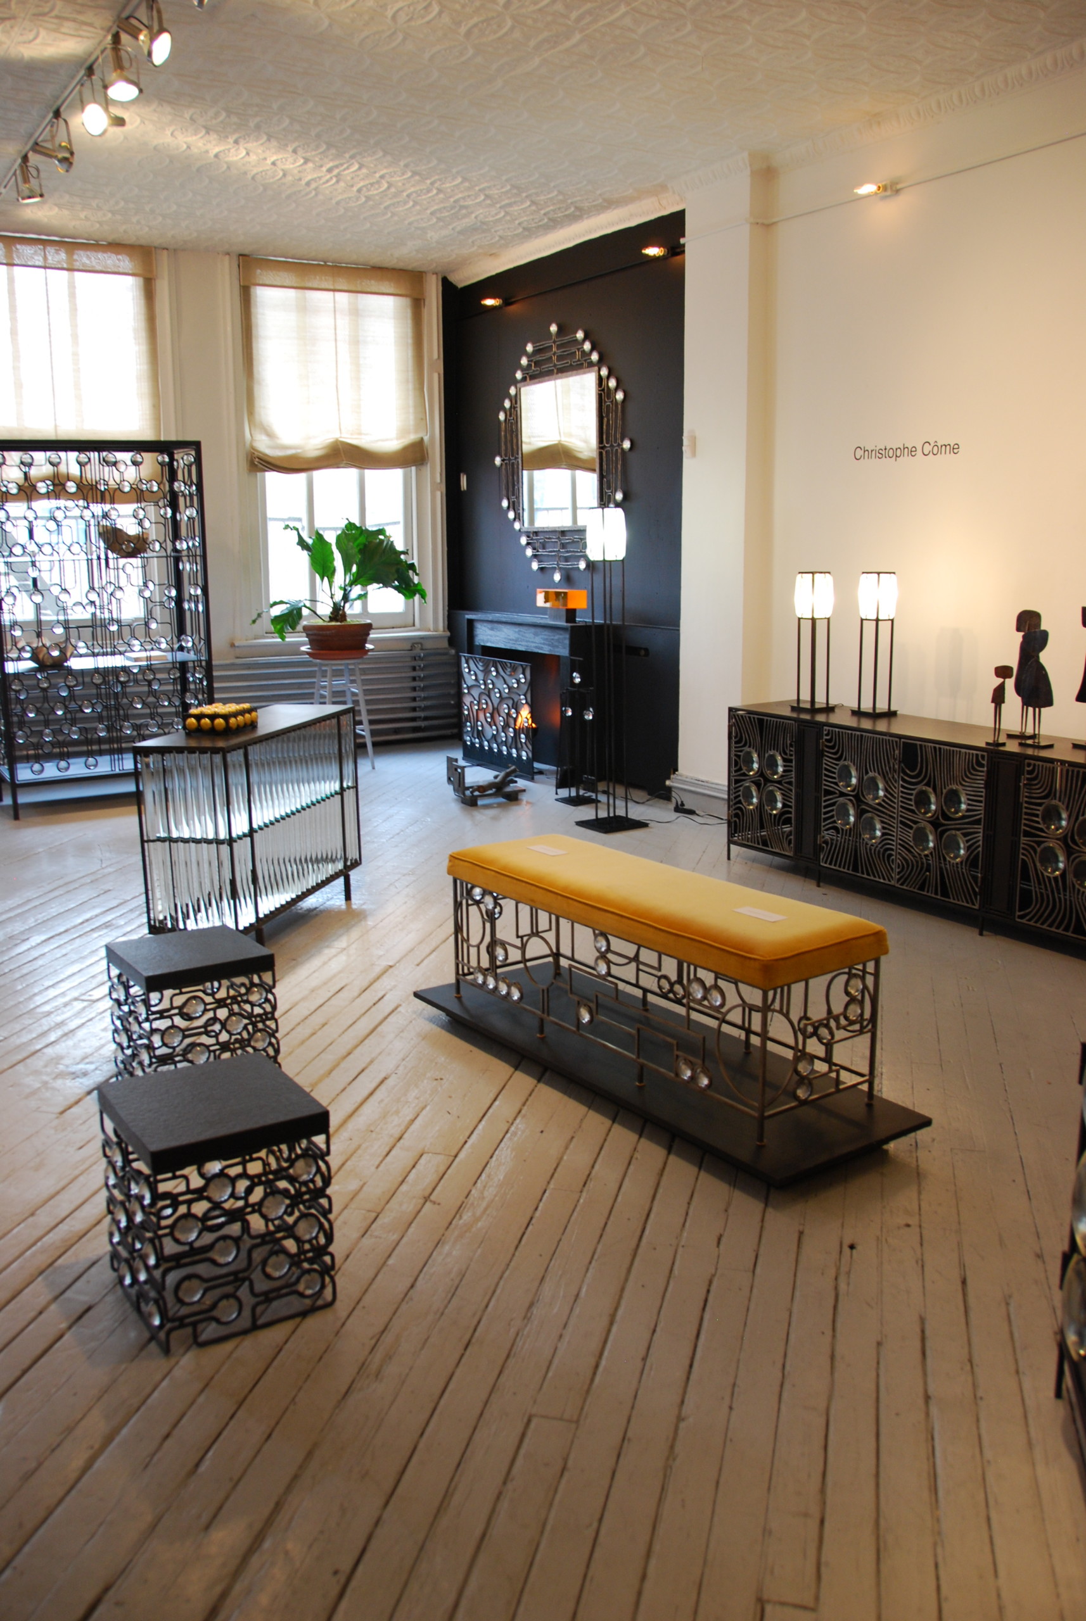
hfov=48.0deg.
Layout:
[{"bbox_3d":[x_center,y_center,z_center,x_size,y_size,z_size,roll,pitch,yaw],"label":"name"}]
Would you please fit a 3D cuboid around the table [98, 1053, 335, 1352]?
[{"bbox_3d":[-0.637,0.750,2.388,0.338,0.392,0.338,-8,14,-33],"label":"table"}]

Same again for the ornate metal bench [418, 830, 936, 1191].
[{"bbox_3d":[0.265,0.468,3.291,0.531,0.551,1.483,-9,15,-36],"label":"ornate metal bench"}]

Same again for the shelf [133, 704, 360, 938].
[{"bbox_3d":[-1.083,0.062,4.682,0.346,0.790,1.081,3,12,14],"label":"shelf"}]

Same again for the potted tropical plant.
[{"bbox_3d":[-1.321,-1.460,8.029,1.090,0.889,0.880,-2,12,-8],"label":"potted tropical plant"}]

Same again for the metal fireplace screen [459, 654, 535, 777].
[{"bbox_3d":[-0.259,-0.639,8.084,0.200,0.733,0.938,-8,14,-32],"label":"metal fireplace screen"}]

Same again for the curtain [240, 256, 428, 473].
[{"bbox_3d":[-1.390,-3.026,8.322,1.302,1.332,0.100,-7,14,-27],"label":"curtain"}]

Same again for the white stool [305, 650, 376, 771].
[{"bbox_3d":[-1.352,-0.660,8.199,0.385,0.746,0.385,-7,14,-29],"label":"white stool"}]

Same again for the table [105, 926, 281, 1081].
[{"bbox_3d":[-0.939,0.564,3.276,0.338,0.392,0.338,-9,15,-34],"label":"table"}]

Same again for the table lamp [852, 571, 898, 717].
[{"bbox_3d":[1.425,-0.712,5.227,0.138,0.604,0.138,-9,14,-34],"label":"table lamp"}]

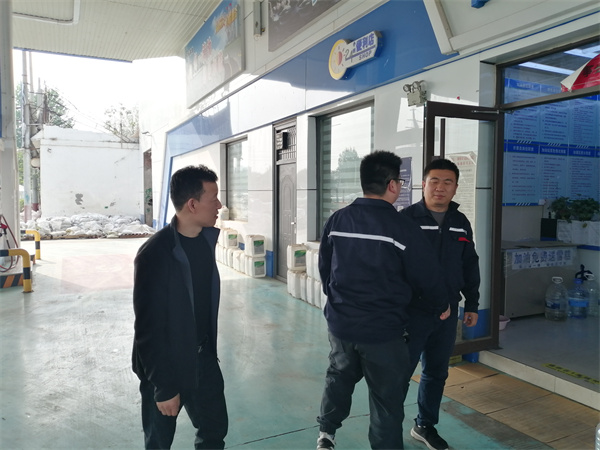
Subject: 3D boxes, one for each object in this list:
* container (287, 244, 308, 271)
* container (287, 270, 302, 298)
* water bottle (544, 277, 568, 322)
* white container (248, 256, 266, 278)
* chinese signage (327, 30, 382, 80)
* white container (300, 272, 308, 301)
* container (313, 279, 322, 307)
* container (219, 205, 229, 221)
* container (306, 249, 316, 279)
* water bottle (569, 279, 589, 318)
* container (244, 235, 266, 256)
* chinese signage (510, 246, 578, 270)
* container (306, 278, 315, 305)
[{"bbox_3d":[-0.035,0.497,7.079,0.270,0.370,0.220,-2,4,-26],"label":"container"},{"bbox_3d":[-0.004,0.879,6.779,0.250,0.370,0.210,-1,4,-27],"label":"container"},{"bbox_3d":[2.945,0.833,5.150,0.255,0.460,0.255,-1,4,-27],"label":"water bottle"},{"bbox_3d":[-0.788,0.774,8.489,0.270,0.370,0.240,-2,4,-28],"label":"white container"},{"bbox_3d":[0.687,-2.156,5.699,0.085,0.500,1.085,-2,4,-28],"label":"chinese signage"},{"bbox_3d":[0.154,0.898,6.499,0.250,0.370,0.200,-1,4,-27],"label":"white container"},{"bbox_3d":[0.341,0.926,6.189,0.260,0.370,0.220,-2,4,-28],"label":"container"},{"bbox_3d":[-1.747,-0.273,10.536,0.170,0.320,0.190,-1,4,-27],"label":"container"},{"bbox_3d":[0.269,0.546,6.336,0.260,0.370,0.220,-2,4,-28],"label":"container"},{"bbox_3d":[3.199,0.839,5.154,0.205,0.430,0.205,-2,4,-28],"label":"water bottle"},{"bbox_3d":[-0.806,0.404,8.489,0.270,0.370,0.270,-2,4,-28],"label":"container"},{"bbox_3d":[2.804,0.384,5.222,1.200,0.220,0.012,-1,4,-27],"label":"chinese signage"},{"bbox_3d":[0.256,0.912,6.303,0.250,0.370,0.200,-1,4,-27],"label":"container"}]

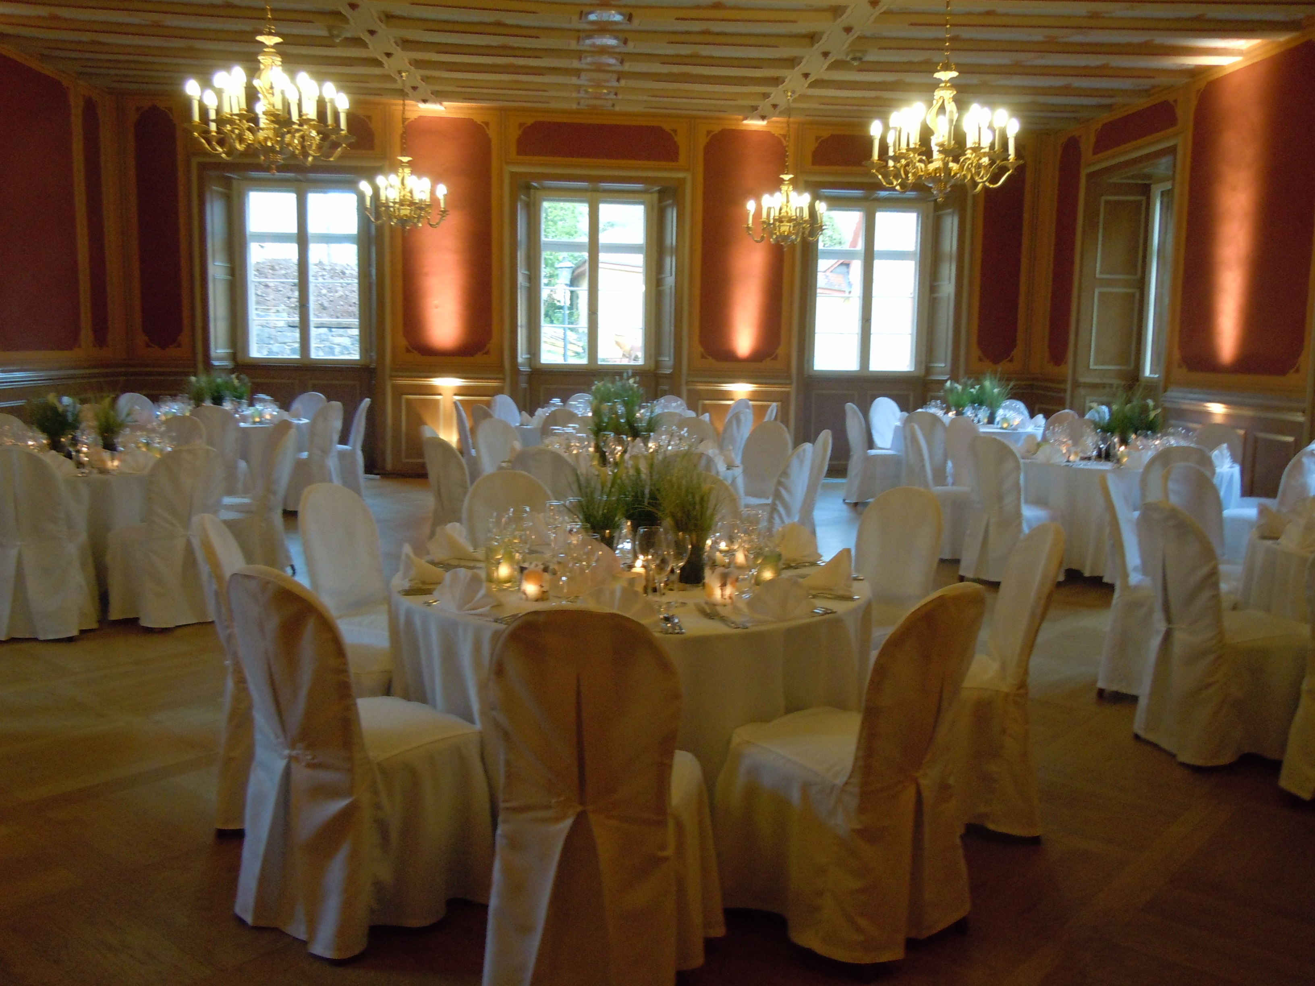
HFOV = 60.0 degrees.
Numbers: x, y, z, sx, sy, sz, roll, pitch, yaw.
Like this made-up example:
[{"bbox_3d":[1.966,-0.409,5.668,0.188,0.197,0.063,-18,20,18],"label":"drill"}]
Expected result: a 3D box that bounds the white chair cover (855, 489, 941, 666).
[{"bbox_3d":[0.758,0.475,4.468,0.553,0.964,0.431,-5,10,-41],"label":"white chair cover"}]

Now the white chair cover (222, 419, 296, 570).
[{"bbox_3d":[-2.529,0.085,7.096,0.553,0.964,0.431,0,7,-6],"label":"white chair cover"}]

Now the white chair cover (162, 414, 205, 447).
[{"bbox_3d":[-3.229,-0.021,7.610,0.420,0.970,0.540,1,8,-5],"label":"white chair cover"}]

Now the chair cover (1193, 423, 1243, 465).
[{"bbox_3d":[4.339,-0.063,9.132,0.570,0.965,0.480,-5,9,-39],"label":"chair cover"}]

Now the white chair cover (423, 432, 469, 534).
[{"bbox_3d":[-1.078,0.134,6.915,0.553,0.964,0.431,-5,9,-40],"label":"white chair cover"}]

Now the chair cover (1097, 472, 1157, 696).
[{"bbox_3d":[2.290,0.416,5.164,0.560,0.965,0.455,6,9,31],"label":"chair cover"}]

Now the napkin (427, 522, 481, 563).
[{"bbox_3d":[-0.649,0.160,3.711,0.130,0.115,0.160,4,8,21],"label":"napkin"}]

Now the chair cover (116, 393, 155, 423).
[{"bbox_3d":[-4.635,-0.430,10.481,0.540,0.970,0.420,5,9,28],"label":"chair cover"}]

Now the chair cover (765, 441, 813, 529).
[{"bbox_3d":[0.666,0.169,6.787,0.540,0.970,0.420,8,10,41],"label":"chair cover"}]

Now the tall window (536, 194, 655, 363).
[{"bbox_3d":[-0.714,-2.408,12.898,1.380,1.940,0.140,0,8,-6],"label":"tall window"}]

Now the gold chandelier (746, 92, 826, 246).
[{"bbox_3d":[1.307,-3.236,11.475,0.850,1.530,0.850,1,7,0],"label":"gold chandelier"}]

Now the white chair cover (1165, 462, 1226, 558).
[{"bbox_3d":[2.822,0.364,5.566,0.480,0.965,0.570,-3,8,-30],"label":"white chair cover"}]

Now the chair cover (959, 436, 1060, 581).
[{"bbox_3d":[2.365,0.097,7.638,0.570,0.970,0.450,-6,10,-44],"label":"chair cover"}]

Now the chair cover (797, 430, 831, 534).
[{"bbox_3d":[0.877,0.053,7.821,0.553,0.964,0.431,-1,7,-15],"label":"chair cover"}]

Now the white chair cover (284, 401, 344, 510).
[{"bbox_3d":[-3.073,-0.326,10.018,0.560,0.965,0.455,5,8,25],"label":"white chair cover"}]

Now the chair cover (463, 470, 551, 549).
[{"bbox_3d":[-0.559,0.417,4.722,0.420,0.970,0.540,-2,8,-22],"label":"chair cover"}]

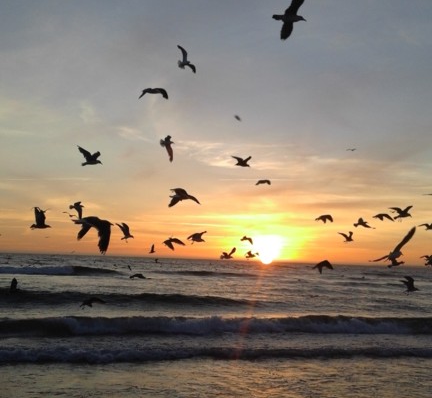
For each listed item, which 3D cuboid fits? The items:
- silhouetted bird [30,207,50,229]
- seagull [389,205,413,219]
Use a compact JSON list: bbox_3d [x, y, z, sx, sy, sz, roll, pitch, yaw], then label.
[{"bbox_3d":[-3.792,0.432,13.000,0.460,0.460,0.620,2,-6,0],"label":"silhouetted bird"},{"bbox_3d":[4.109,0.301,13.400,0.470,0.310,0.950,3,-6,-11],"label":"seagull"}]

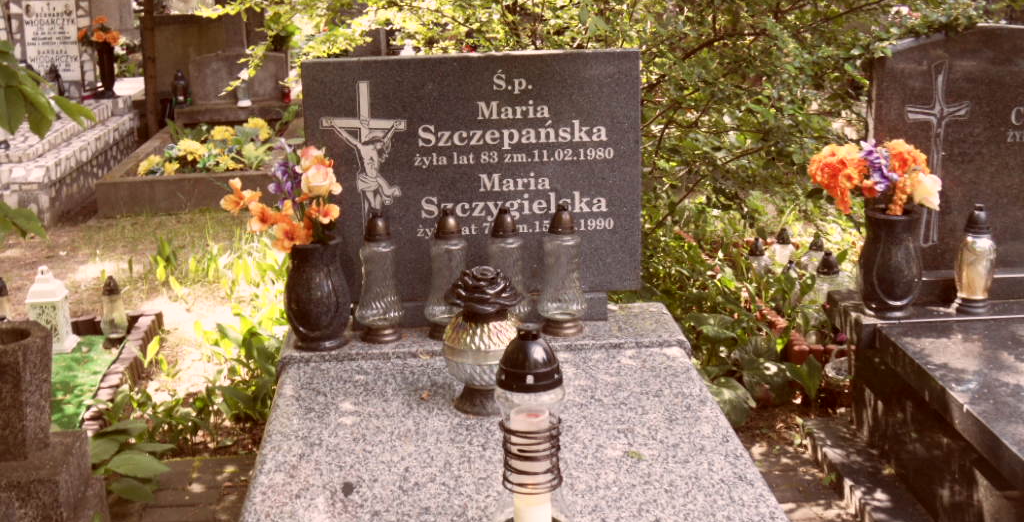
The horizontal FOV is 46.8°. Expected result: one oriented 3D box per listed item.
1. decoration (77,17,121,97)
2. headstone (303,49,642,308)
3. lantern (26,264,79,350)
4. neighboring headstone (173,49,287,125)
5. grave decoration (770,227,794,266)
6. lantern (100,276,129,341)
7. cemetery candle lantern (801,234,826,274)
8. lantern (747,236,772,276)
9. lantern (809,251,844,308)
[{"bbox_3d":[-2.947,-1.480,8.476,0.290,0.580,0.240,-2,15,-5],"label":"decoration"},{"bbox_3d":[-0.108,-0.237,3.288,0.915,0.665,0.080,-2,15,-5],"label":"headstone"},{"bbox_3d":[-1.750,0.174,4.441,0.160,0.305,0.160,-3,15,-8],"label":"lantern"},{"bbox_3d":[-1.988,-1.266,8.598,0.840,0.520,0.340,-2,15,-5],"label":"neighboring headstone"},{"bbox_3d":[1.261,-0.042,5.469,0.100,0.245,0.100,-2,15,-5],"label":"grave decoration"},{"bbox_3d":[-1.513,0.187,4.465,0.105,0.270,0.105,-2,15,-5],"label":"lantern"},{"bbox_3d":[1.367,-0.008,5.317,0.110,0.255,0.110,-2,15,-5],"label":"cemetery candle lantern"},{"bbox_3d":[1.103,-0.007,5.268,0.100,0.250,0.100,-2,15,-5],"label":"lantern"},{"bbox_3d":[1.273,0.103,4.713,0.130,0.290,0.130,-2,15,-5],"label":"lantern"}]

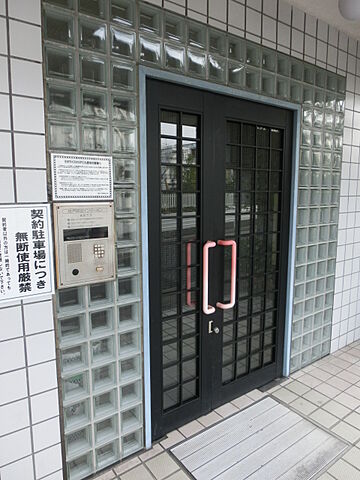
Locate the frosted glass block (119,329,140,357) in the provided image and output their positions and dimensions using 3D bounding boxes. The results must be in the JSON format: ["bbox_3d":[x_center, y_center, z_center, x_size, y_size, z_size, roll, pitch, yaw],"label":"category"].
[{"bbox_3d":[-0.303,0.564,1.886,0.147,0.147,0.090,-6,10,-35],"label":"frosted glass block"}]

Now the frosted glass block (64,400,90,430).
[{"bbox_3d":[-0.552,0.895,1.748,0.145,0.145,0.090,-6,10,-35],"label":"frosted glass block"}]

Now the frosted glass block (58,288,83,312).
[{"bbox_3d":[-0.551,0.284,1.647,0.145,0.145,0.090,-6,10,-36],"label":"frosted glass block"}]

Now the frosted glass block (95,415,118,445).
[{"bbox_3d":[-0.428,1.037,1.861,0.147,0.147,0.090,-6,10,-35],"label":"frosted glass block"}]

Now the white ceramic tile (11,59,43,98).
[{"bbox_3d":[-0.646,-0.680,1.408,0.121,0.144,0.010,-6,10,-35],"label":"white ceramic tile"}]

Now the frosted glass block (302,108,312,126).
[{"bbox_3d":[0.953,-0.946,2.583,0.145,0.145,0.090,-6,10,-35],"label":"frosted glass block"}]

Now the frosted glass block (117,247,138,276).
[{"bbox_3d":[-0.304,0.103,1.821,0.147,0.147,0.090,-6,10,-35],"label":"frosted glass block"}]

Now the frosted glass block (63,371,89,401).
[{"bbox_3d":[-0.551,0.735,1.712,0.145,0.145,0.090,-6,10,-36],"label":"frosted glass block"}]

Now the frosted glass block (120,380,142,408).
[{"bbox_3d":[-0.302,0.869,1.928,0.145,0.145,0.090,-6,10,-35],"label":"frosted glass block"}]

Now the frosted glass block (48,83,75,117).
[{"bbox_3d":[-0.557,-0.640,1.532,0.145,0.145,0.090,-6,10,-35],"label":"frosted glass block"}]

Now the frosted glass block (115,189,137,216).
[{"bbox_3d":[-0.305,-0.199,1.759,0.145,0.145,0.090,-6,10,-36],"label":"frosted glass block"}]

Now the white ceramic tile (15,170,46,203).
[{"bbox_3d":[-0.653,-0.236,1.467,0.127,0.144,0.010,-6,10,-35],"label":"white ceramic tile"}]

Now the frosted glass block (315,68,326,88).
[{"bbox_3d":[1.077,-1.267,2.633,0.147,0.147,0.090,-6,10,-35],"label":"frosted glass block"}]

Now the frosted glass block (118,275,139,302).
[{"bbox_3d":[-0.302,0.258,1.827,0.145,0.145,0.090,-6,10,-36],"label":"frosted glass block"}]

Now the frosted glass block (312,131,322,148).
[{"bbox_3d":[1.084,-0.808,2.710,0.146,0.146,0.090,-6,10,-35],"label":"frosted glass block"}]

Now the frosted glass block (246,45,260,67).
[{"bbox_3d":[0.448,-1.202,2.185,0.147,0.147,0.090,-6,10,-35],"label":"frosted glass block"}]

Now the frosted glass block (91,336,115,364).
[{"bbox_3d":[-0.430,0.586,1.819,0.146,0.146,0.090,-6,10,-35],"label":"frosted glass block"}]

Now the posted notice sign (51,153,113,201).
[{"bbox_3d":[-0.459,-0.296,1.589,0.297,0.212,0.010,-6,10,-35],"label":"posted notice sign"}]

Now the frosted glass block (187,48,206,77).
[{"bbox_3d":[0.072,-1.007,1.933,0.145,0.145,0.090,-6,10,-35],"label":"frosted glass block"}]

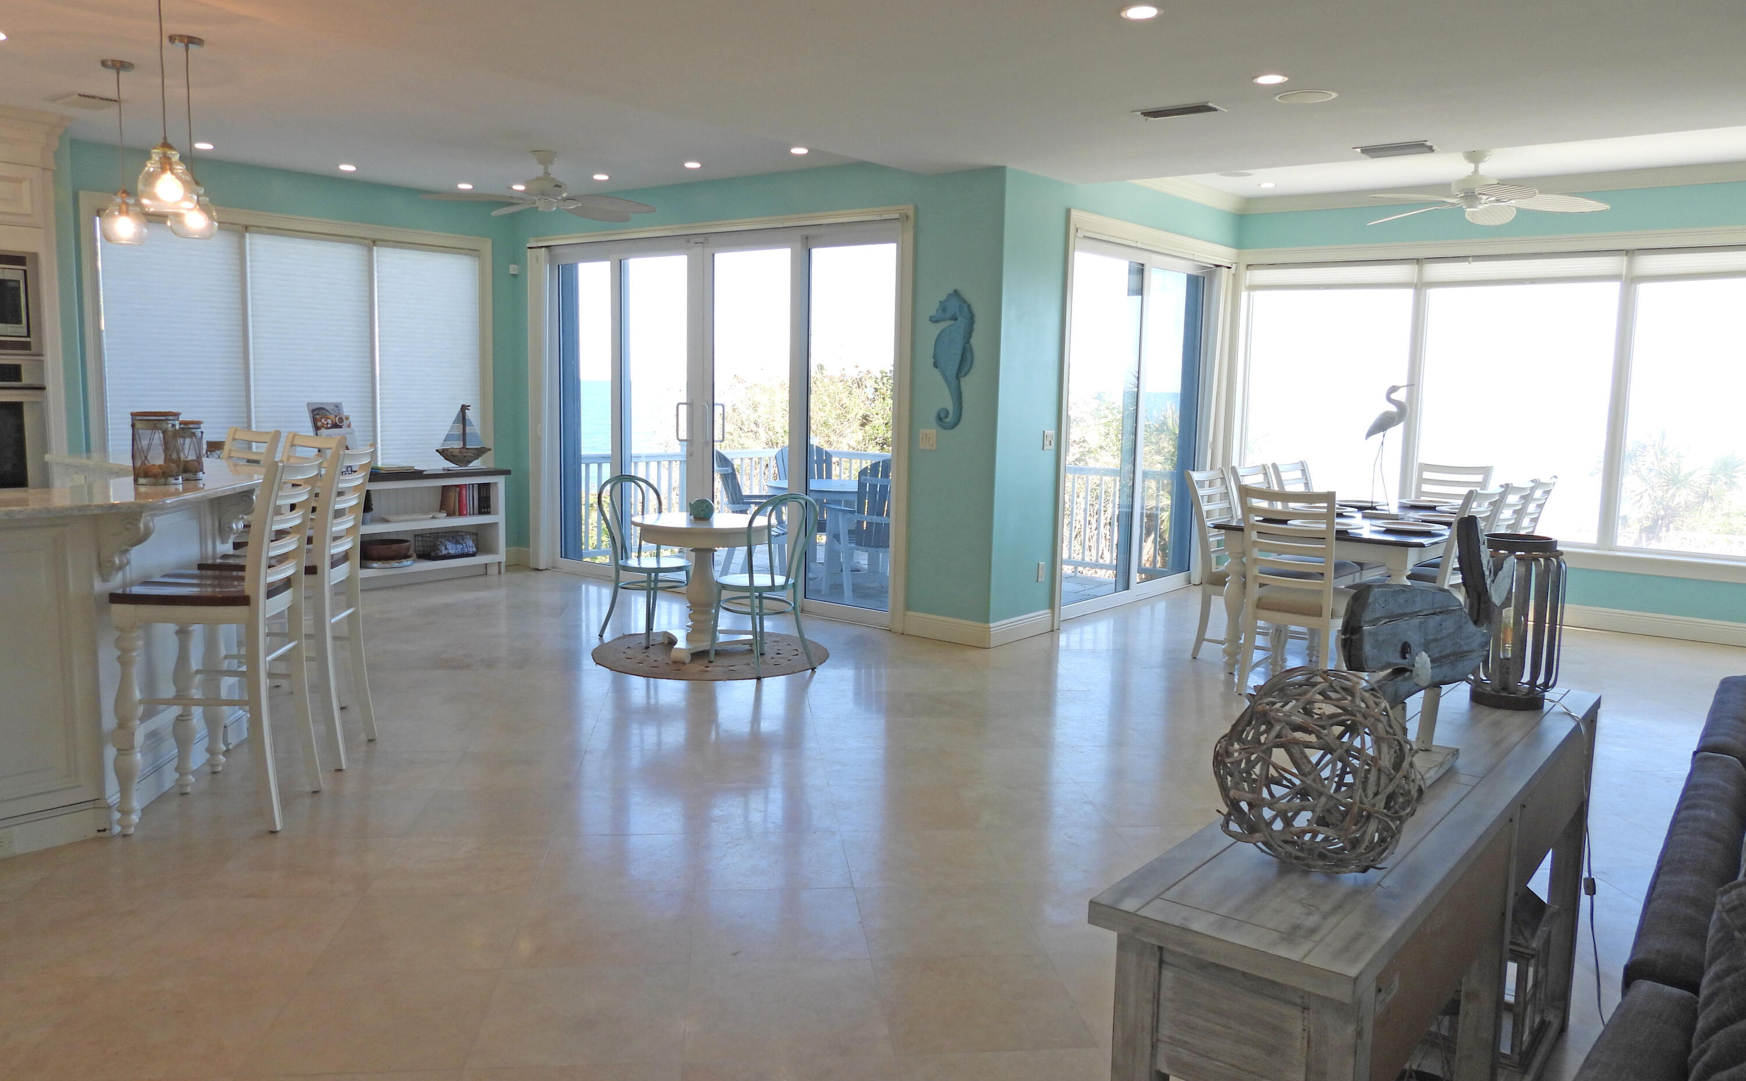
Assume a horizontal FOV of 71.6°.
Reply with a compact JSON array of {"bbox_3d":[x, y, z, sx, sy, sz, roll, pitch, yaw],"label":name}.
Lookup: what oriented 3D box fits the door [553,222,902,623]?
[{"bbox_3d":[-1.142,-0.826,8.195,3.214,2.410,0.130,7,9,37],"label":"door"}]

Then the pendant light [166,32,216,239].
[{"bbox_3d":[-2.477,-1.458,4.398,0.179,0.690,0.179,-3,8,-30],"label":"pendant light"}]

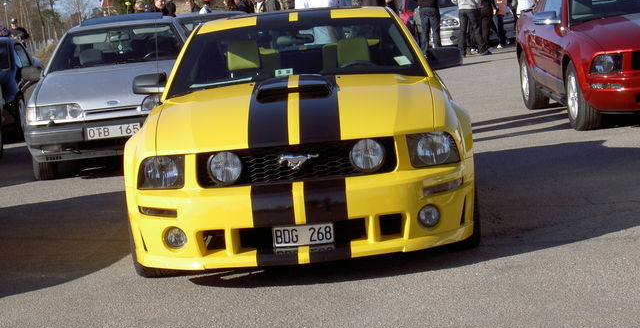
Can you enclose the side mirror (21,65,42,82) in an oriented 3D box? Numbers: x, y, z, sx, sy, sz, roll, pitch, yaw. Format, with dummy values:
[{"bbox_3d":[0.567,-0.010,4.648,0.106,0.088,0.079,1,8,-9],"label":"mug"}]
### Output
[{"bbox_3d":[-2.792,-0.871,15.029,0.220,0.150,0.130,-6,6,-1],"label":"side mirror"}]

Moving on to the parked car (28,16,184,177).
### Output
[{"bbox_3d":[-1.896,-0.808,15.918,1.800,1.440,4.670,-6,6,-1],"label":"parked car"}]

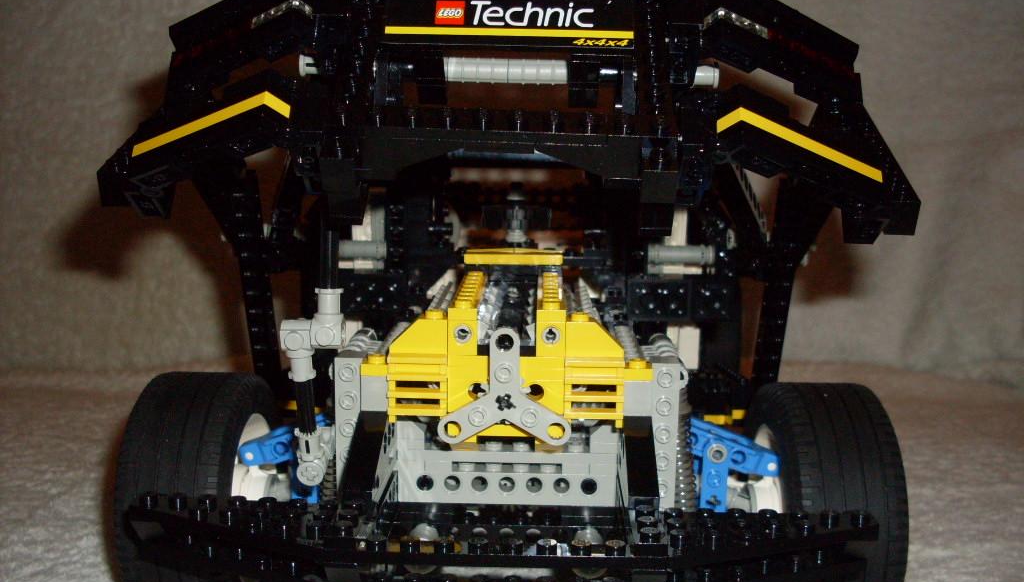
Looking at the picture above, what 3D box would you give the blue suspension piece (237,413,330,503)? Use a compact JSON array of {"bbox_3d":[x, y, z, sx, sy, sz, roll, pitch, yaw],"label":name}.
[{"bbox_3d":[-0.072,0.054,0.363,0.034,0.029,0.020,1,9,1],"label":"blue suspension piece"}]

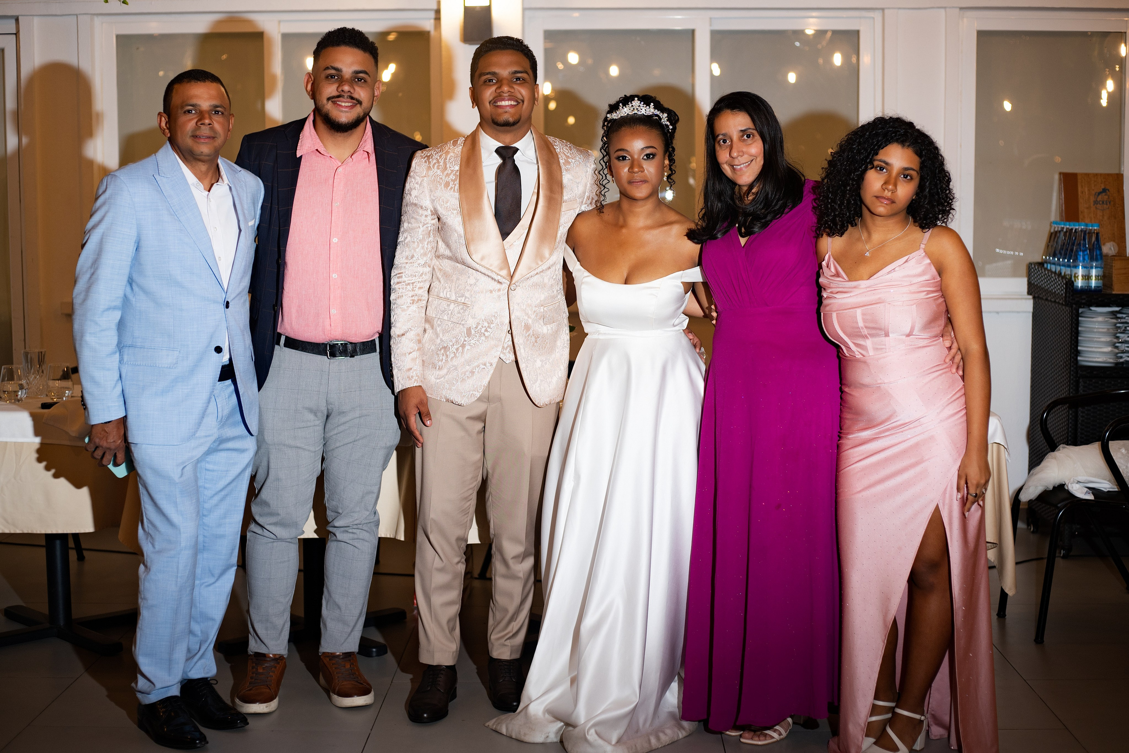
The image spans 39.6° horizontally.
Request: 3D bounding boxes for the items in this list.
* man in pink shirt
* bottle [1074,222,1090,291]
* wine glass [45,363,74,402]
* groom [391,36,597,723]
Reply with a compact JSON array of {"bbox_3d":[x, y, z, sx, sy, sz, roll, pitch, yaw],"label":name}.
[{"bbox_3d":[-0.631,-0.020,4.208,0.580,1.808,0.360,-1,7,-3],"label":"man in pink shirt"},{"bbox_3d":[1.918,-0.442,5.822,0.063,0.255,0.063,0,7,1],"label":"bottle"},{"bbox_3d":[-1.553,0.018,4.821,0.085,0.112,0.085,0,7,1],"label":"wine glass"},{"bbox_3d":[-0.176,0.003,4.139,0.570,1.773,0.360,-1,7,-3],"label":"groom"}]

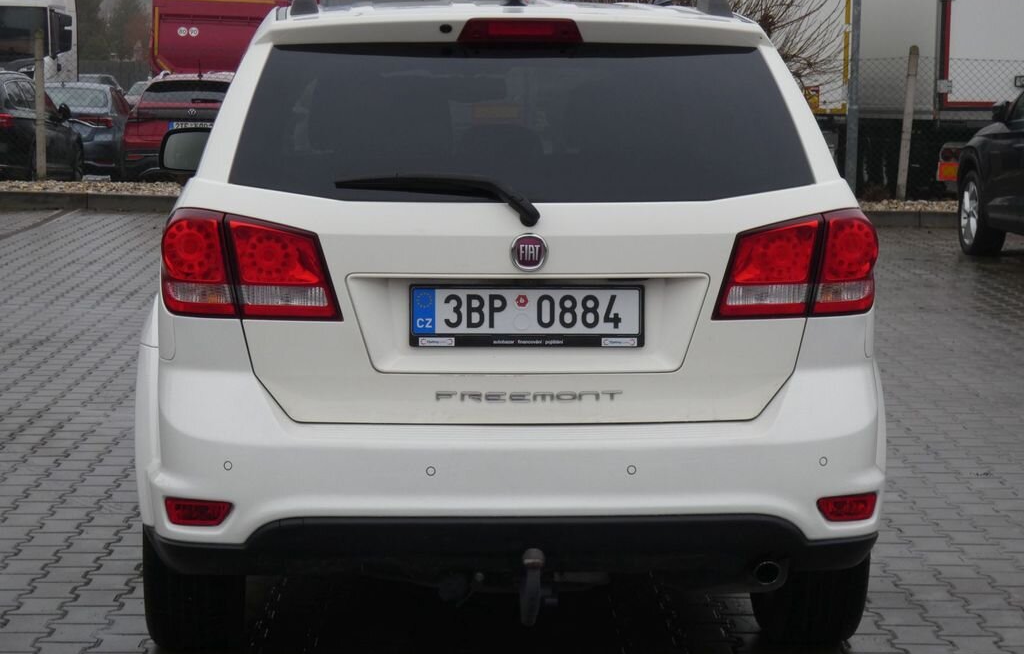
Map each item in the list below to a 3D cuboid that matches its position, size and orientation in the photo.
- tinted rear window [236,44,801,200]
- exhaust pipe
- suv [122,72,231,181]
[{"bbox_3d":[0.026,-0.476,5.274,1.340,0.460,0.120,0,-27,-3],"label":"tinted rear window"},{"bbox_3d":[0.602,0.580,5.293,0.064,0.064,0.150,0,7,-3],"label":"exhaust pipe"},{"bbox_3d":[-3.629,-2.388,27.874,1.770,1.540,4.200,0,7,1],"label":"suv"}]

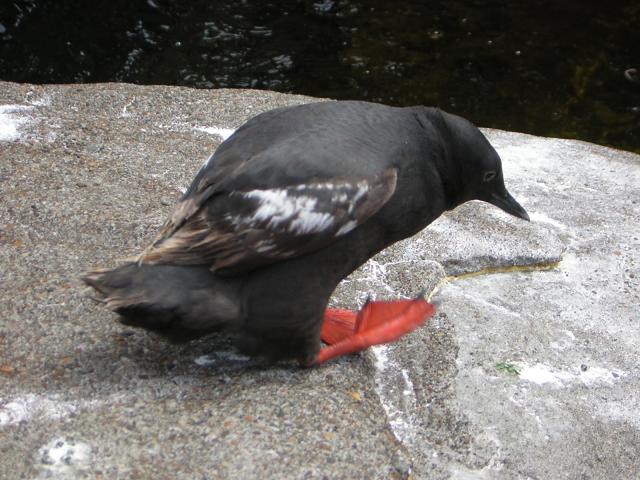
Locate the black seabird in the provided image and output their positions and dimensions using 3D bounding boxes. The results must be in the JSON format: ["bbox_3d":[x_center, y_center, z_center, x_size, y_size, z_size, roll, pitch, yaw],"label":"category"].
[{"bbox_3d":[-0.009,-0.006,1.310,0.300,0.172,0.125,-9,31,-15],"label":"black seabird"}]

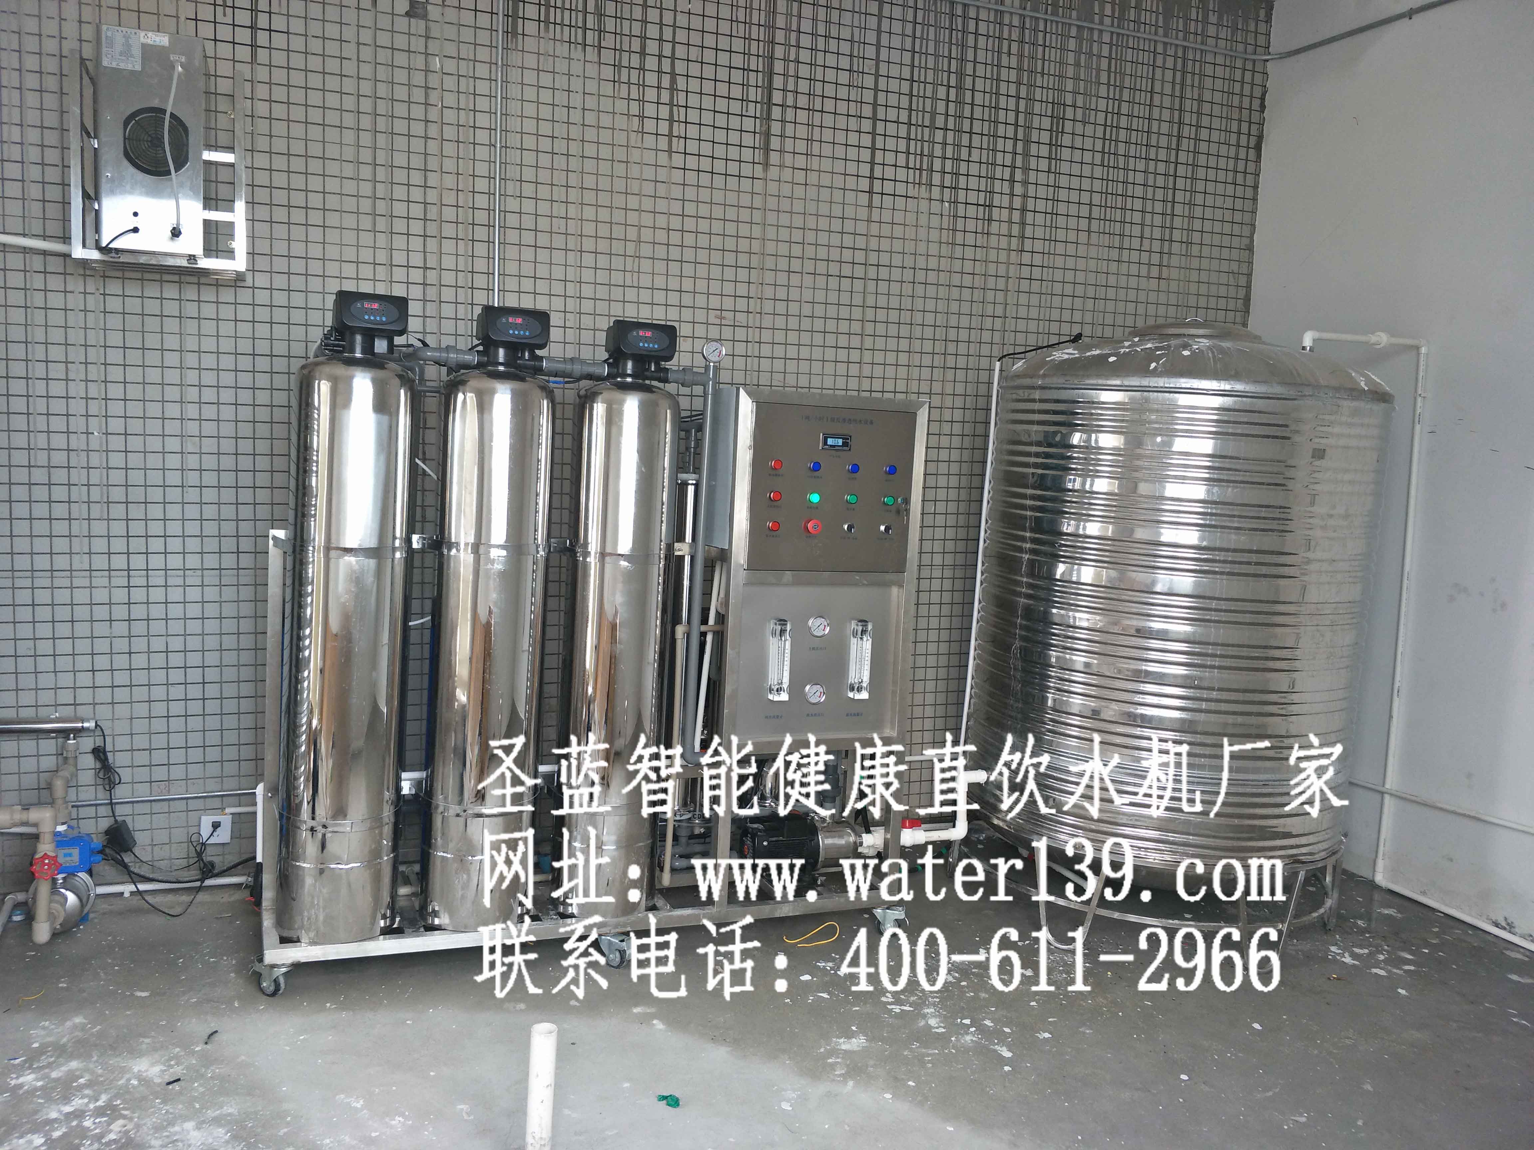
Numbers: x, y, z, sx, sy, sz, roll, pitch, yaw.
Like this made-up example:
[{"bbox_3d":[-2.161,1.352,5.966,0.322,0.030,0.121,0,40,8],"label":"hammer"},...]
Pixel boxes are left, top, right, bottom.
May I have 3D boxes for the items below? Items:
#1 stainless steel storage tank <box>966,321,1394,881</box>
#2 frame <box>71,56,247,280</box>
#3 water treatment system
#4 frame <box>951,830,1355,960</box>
[{"bbox_3d":[1.303,0.030,3.505,1.170,1.700,1.170,1,6,-18],"label":"stainless steel storage tank"},{"bbox_3d":[-1.732,-1.151,3.060,0.425,0.535,0.280,-1,7,-23],"label":"frame"},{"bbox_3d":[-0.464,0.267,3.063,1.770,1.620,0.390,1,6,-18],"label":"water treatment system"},{"bbox_3d":[1.252,0.925,3.600,1.160,0.310,1.160,1,6,-18],"label":"frame"}]

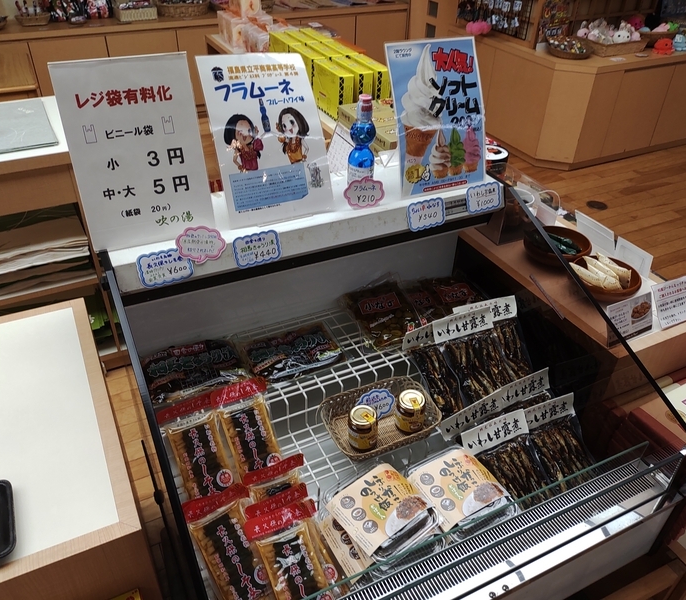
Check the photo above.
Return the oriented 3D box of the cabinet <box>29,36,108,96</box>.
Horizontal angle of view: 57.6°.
[{"bbox_3d":[-1.638,-1.373,3.796,0.420,0.500,0.400,-15,39,-22],"label":"cabinet"}]

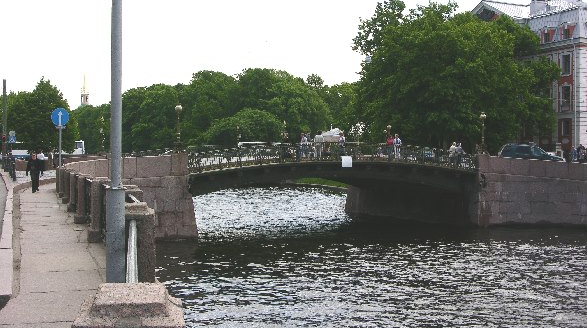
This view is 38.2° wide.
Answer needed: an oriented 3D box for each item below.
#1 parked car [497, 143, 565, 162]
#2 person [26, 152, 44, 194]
[{"bbox_3d":[18.390,-0.580,65.500,4.700,1.620,1.820,4,-1,-20],"label":"parked car"},{"bbox_3d":[-11.361,0.396,37.300,0.620,1.760,0.400,0,1,-11],"label":"person"}]

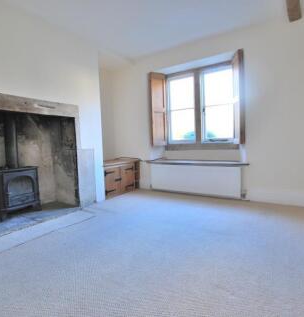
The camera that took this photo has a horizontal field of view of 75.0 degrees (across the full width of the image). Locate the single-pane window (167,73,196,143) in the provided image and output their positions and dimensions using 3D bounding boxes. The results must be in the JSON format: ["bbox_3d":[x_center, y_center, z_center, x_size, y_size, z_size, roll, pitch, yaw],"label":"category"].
[{"bbox_3d":[0.548,-0.920,3.725,0.540,1.240,0.080,0,4,31],"label":"single-pane window"}]

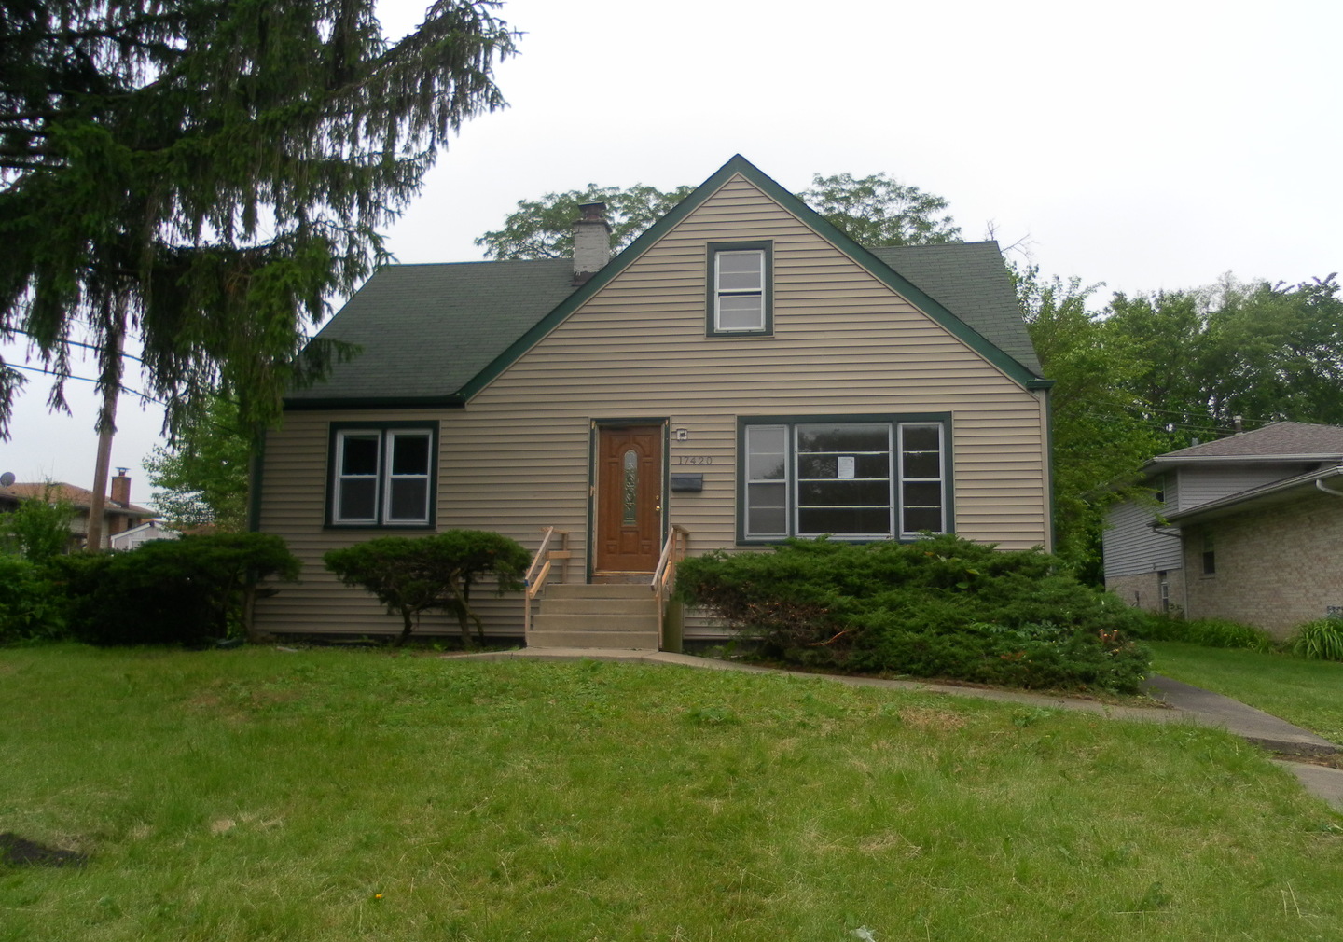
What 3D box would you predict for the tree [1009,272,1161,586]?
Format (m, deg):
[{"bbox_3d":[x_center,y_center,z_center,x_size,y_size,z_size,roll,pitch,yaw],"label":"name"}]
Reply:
[{"bbox_3d":[8.154,-0.300,22.265,3.600,8.100,3.800,-1,-8,8],"label":"tree"}]

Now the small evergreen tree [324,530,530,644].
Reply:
[{"bbox_3d":[-3.150,1.491,13.952,2.750,1.450,1.650,-1,-8,8],"label":"small evergreen tree"}]

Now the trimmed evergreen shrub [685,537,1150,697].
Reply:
[{"bbox_3d":[2.629,1.609,12.611,5.300,1.730,2.300,-1,-8,8],"label":"trimmed evergreen shrub"}]

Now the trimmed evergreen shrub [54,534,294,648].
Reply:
[{"bbox_3d":[-6.543,1.585,14.377,3.450,1.500,1.900,-1,-8,8],"label":"trimmed evergreen shrub"}]

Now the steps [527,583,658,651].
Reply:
[{"bbox_3d":[-0.746,1.819,13.567,1.530,0.773,2.170,-1,-8,8],"label":"steps"}]

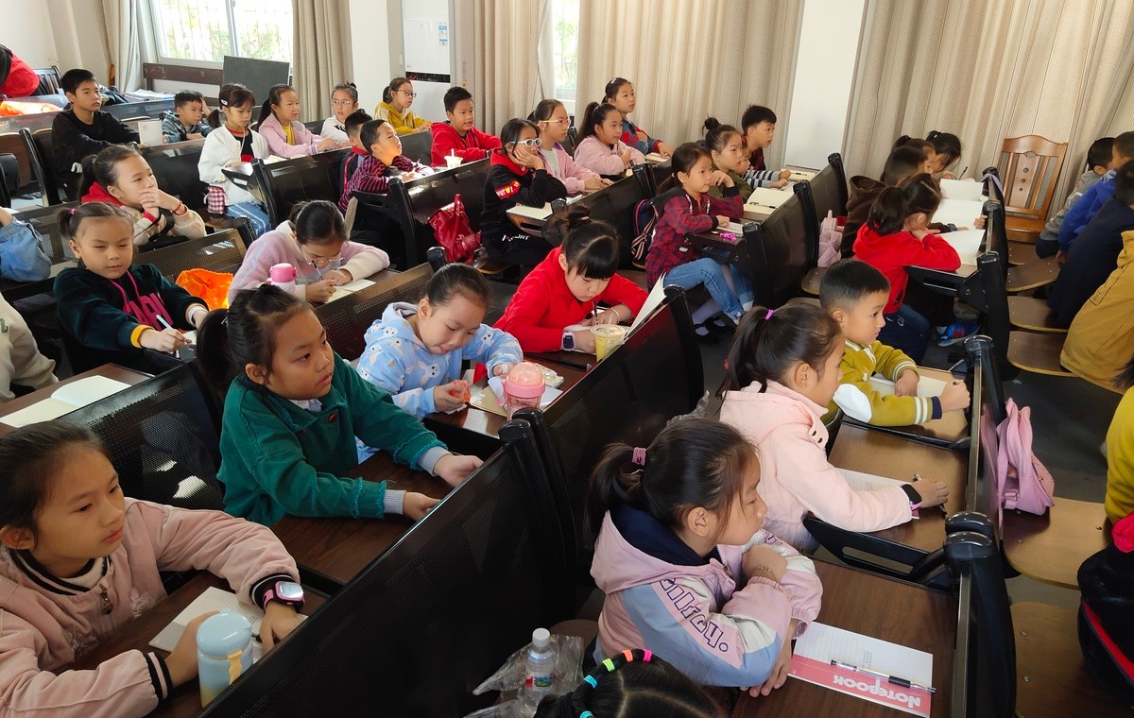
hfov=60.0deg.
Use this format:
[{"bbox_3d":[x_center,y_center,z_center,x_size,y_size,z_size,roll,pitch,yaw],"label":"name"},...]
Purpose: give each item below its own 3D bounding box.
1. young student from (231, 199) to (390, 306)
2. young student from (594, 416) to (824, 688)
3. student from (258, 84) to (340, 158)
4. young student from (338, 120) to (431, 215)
[{"bbox_3d":[-0.877,-0.047,3.423,0.520,0.980,0.500,10,23,24],"label":"young student"},{"bbox_3d":[0.222,0.614,1.743,0.520,1.100,0.430,11,22,20],"label":"young student"},{"bbox_3d":[-1.560,-1.029,5.801,0.580,1.140,0.400,11,22,20],"label":"student"},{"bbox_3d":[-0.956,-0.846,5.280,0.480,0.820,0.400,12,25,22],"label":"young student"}]

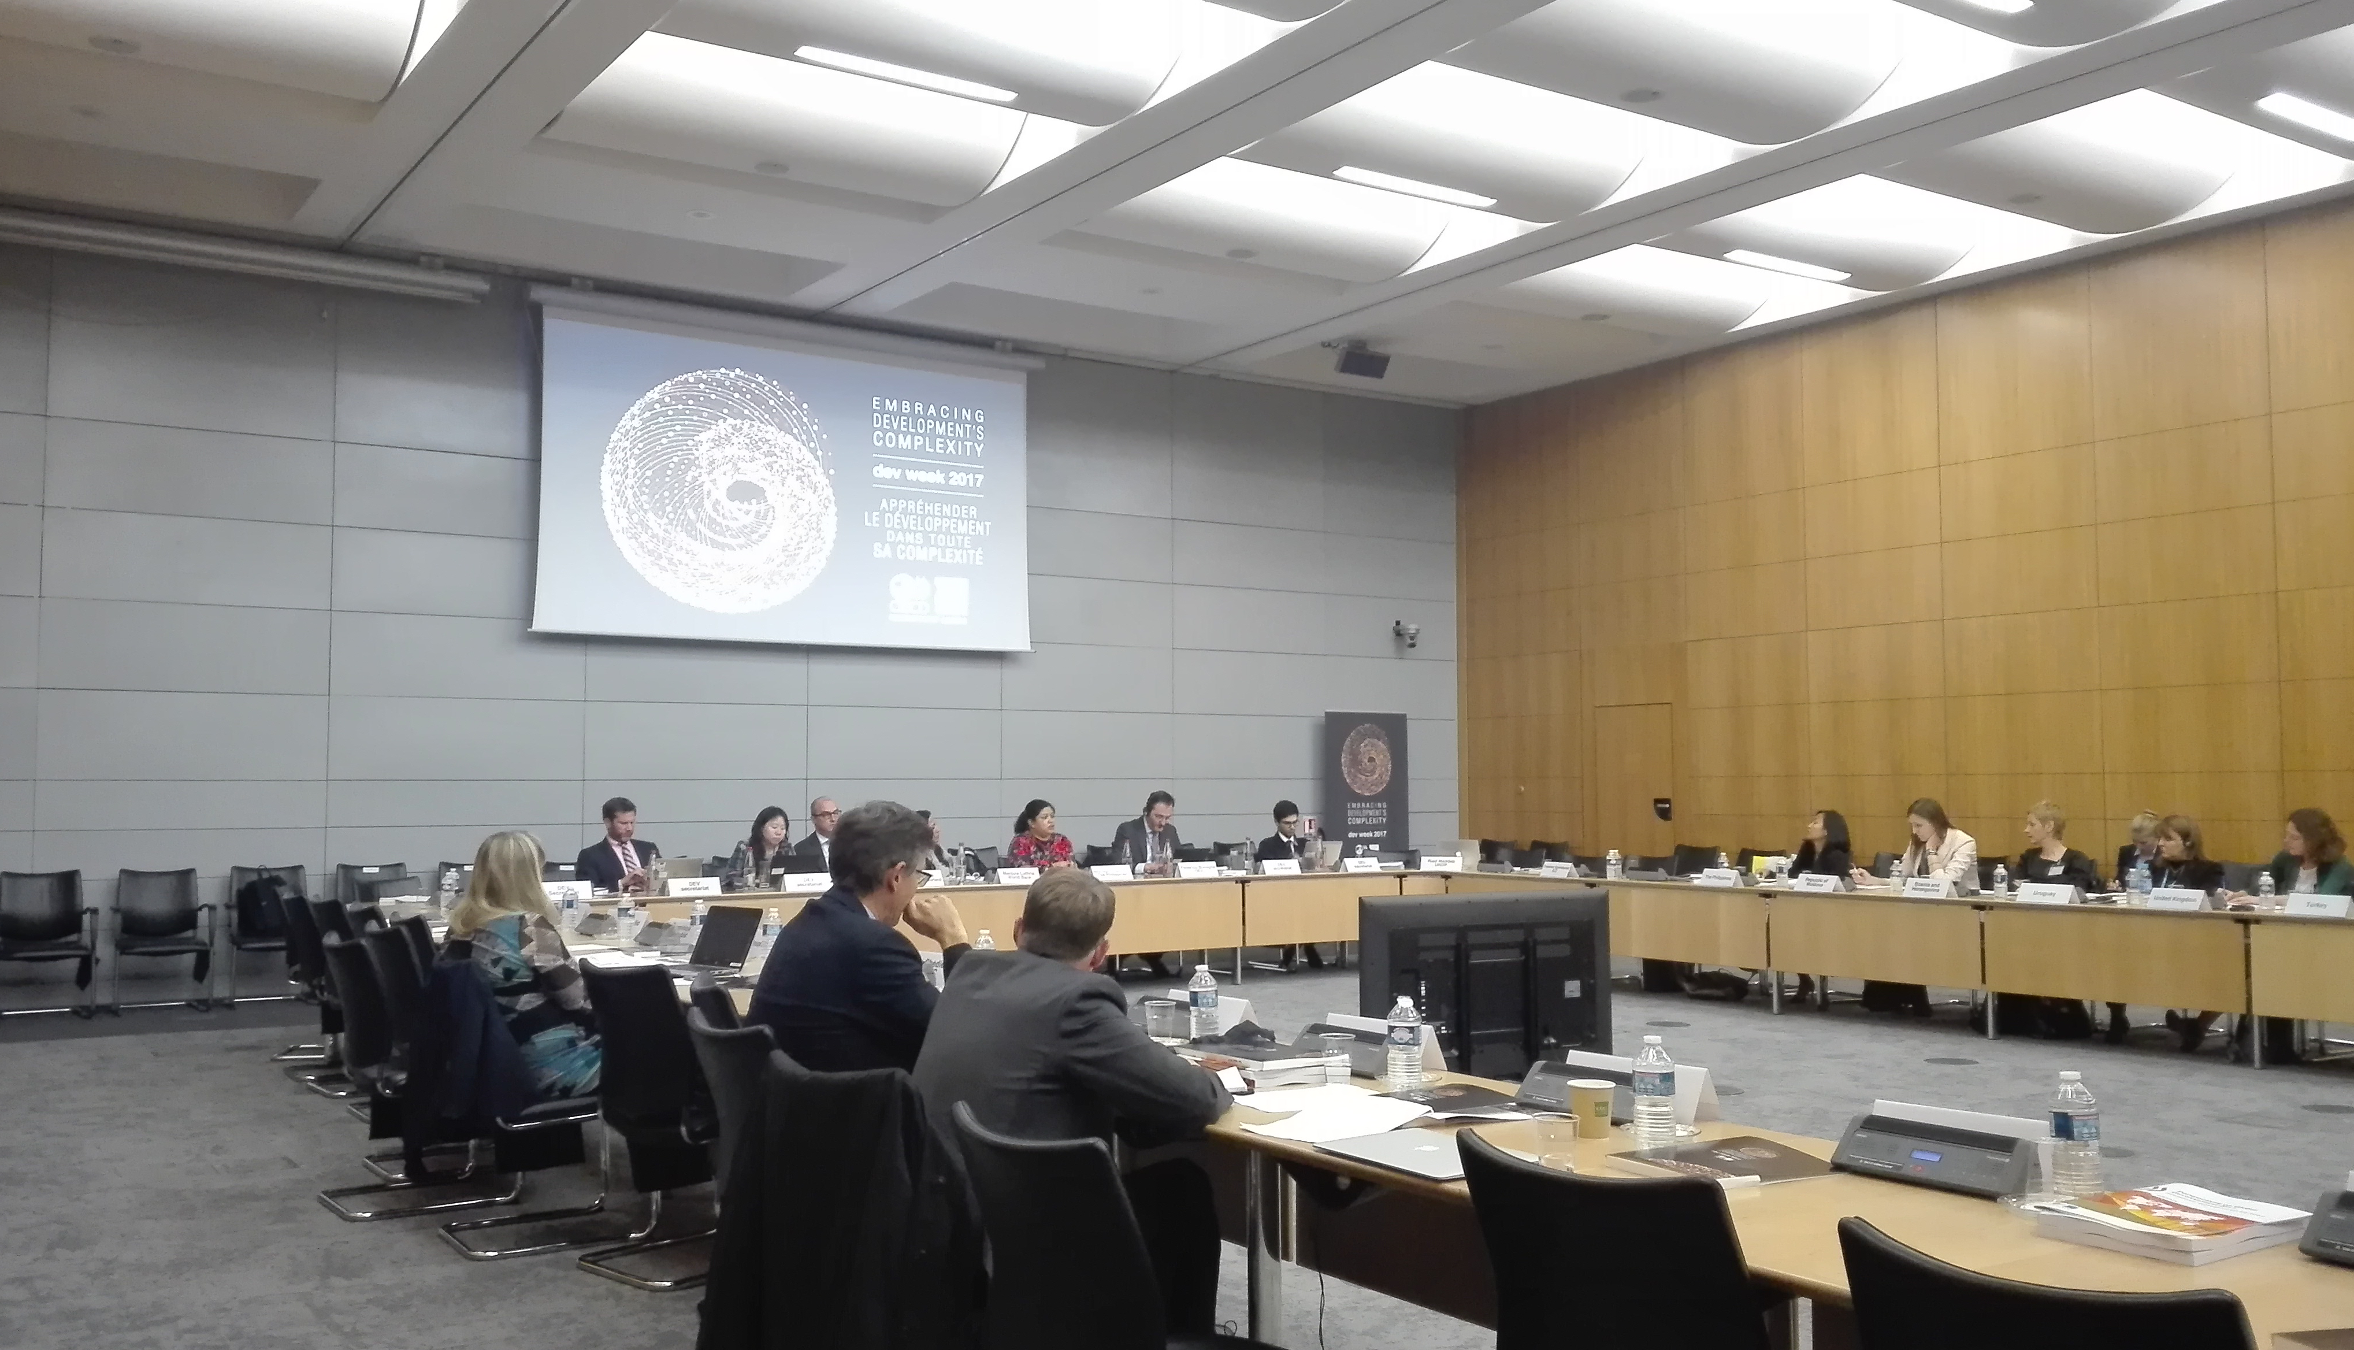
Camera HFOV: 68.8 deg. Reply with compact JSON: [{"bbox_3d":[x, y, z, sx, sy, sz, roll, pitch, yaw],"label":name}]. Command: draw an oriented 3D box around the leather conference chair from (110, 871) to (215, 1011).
[{"bbox_3d":[-5.970,1.560,10.140,0.540,0.810,0.540,2,-4,-30],"label":"leather conference chair"}]

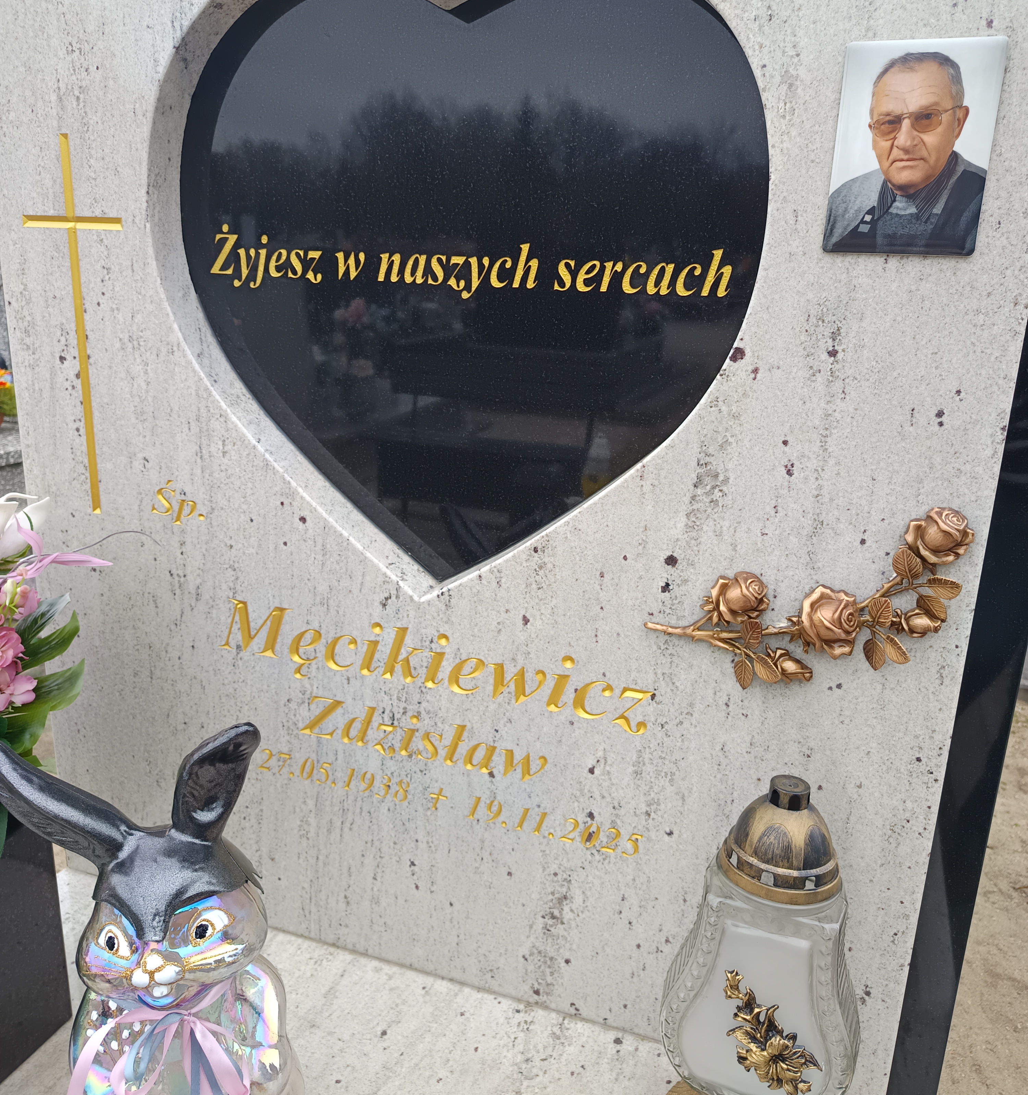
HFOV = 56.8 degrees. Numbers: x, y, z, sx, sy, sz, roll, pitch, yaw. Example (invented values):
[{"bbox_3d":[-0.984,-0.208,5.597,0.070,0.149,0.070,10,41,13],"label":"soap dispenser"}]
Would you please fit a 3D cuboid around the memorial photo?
[{"bbox_3d":[0.295,-0.296,0.707,0.110,0.150,0.010,8,17,18],"label":"memorial photo"}]

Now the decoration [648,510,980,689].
[{"bbox_3d":[0.238,0.042,0.807,0.255,0.185,0.035,8,17,18],"label":"decoration"}]

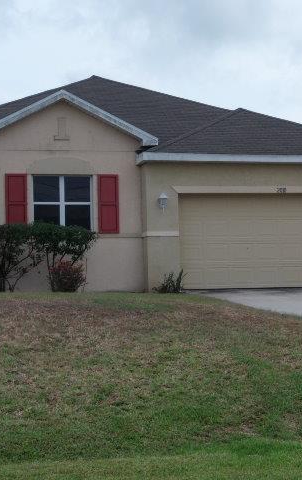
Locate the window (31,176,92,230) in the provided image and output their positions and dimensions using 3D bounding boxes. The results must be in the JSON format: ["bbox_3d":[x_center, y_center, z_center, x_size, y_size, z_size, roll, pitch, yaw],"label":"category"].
[{"bbox_3d":[-1.968,-0.815,20.182,1.302,1.278,0.100,-1,-2,-12],"label":"window"}]

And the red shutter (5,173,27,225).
[{"bbox_3d":[-2.955,-0.799,19.906,0.479,1.298,0.050,-1,-2,-12],"label":"red shutter"}]

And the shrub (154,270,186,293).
[{"bbox_3d":[0.400,0.909,19.603,0.670,0.490,0.550,-1,-2,-12],"label":"shrub"}]

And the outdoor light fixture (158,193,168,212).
[{"bbox_3d":[0.256,-0.814,19.936,0.210,0.440,0.220,-1,-2,-12],"label":"outdoor light fixture"}]

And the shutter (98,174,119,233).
[{"bbox_3d":[-0.951,-0.805,20.340,0.494,1.335,0.050,-1,-2,-12],"label":"shutter"}]

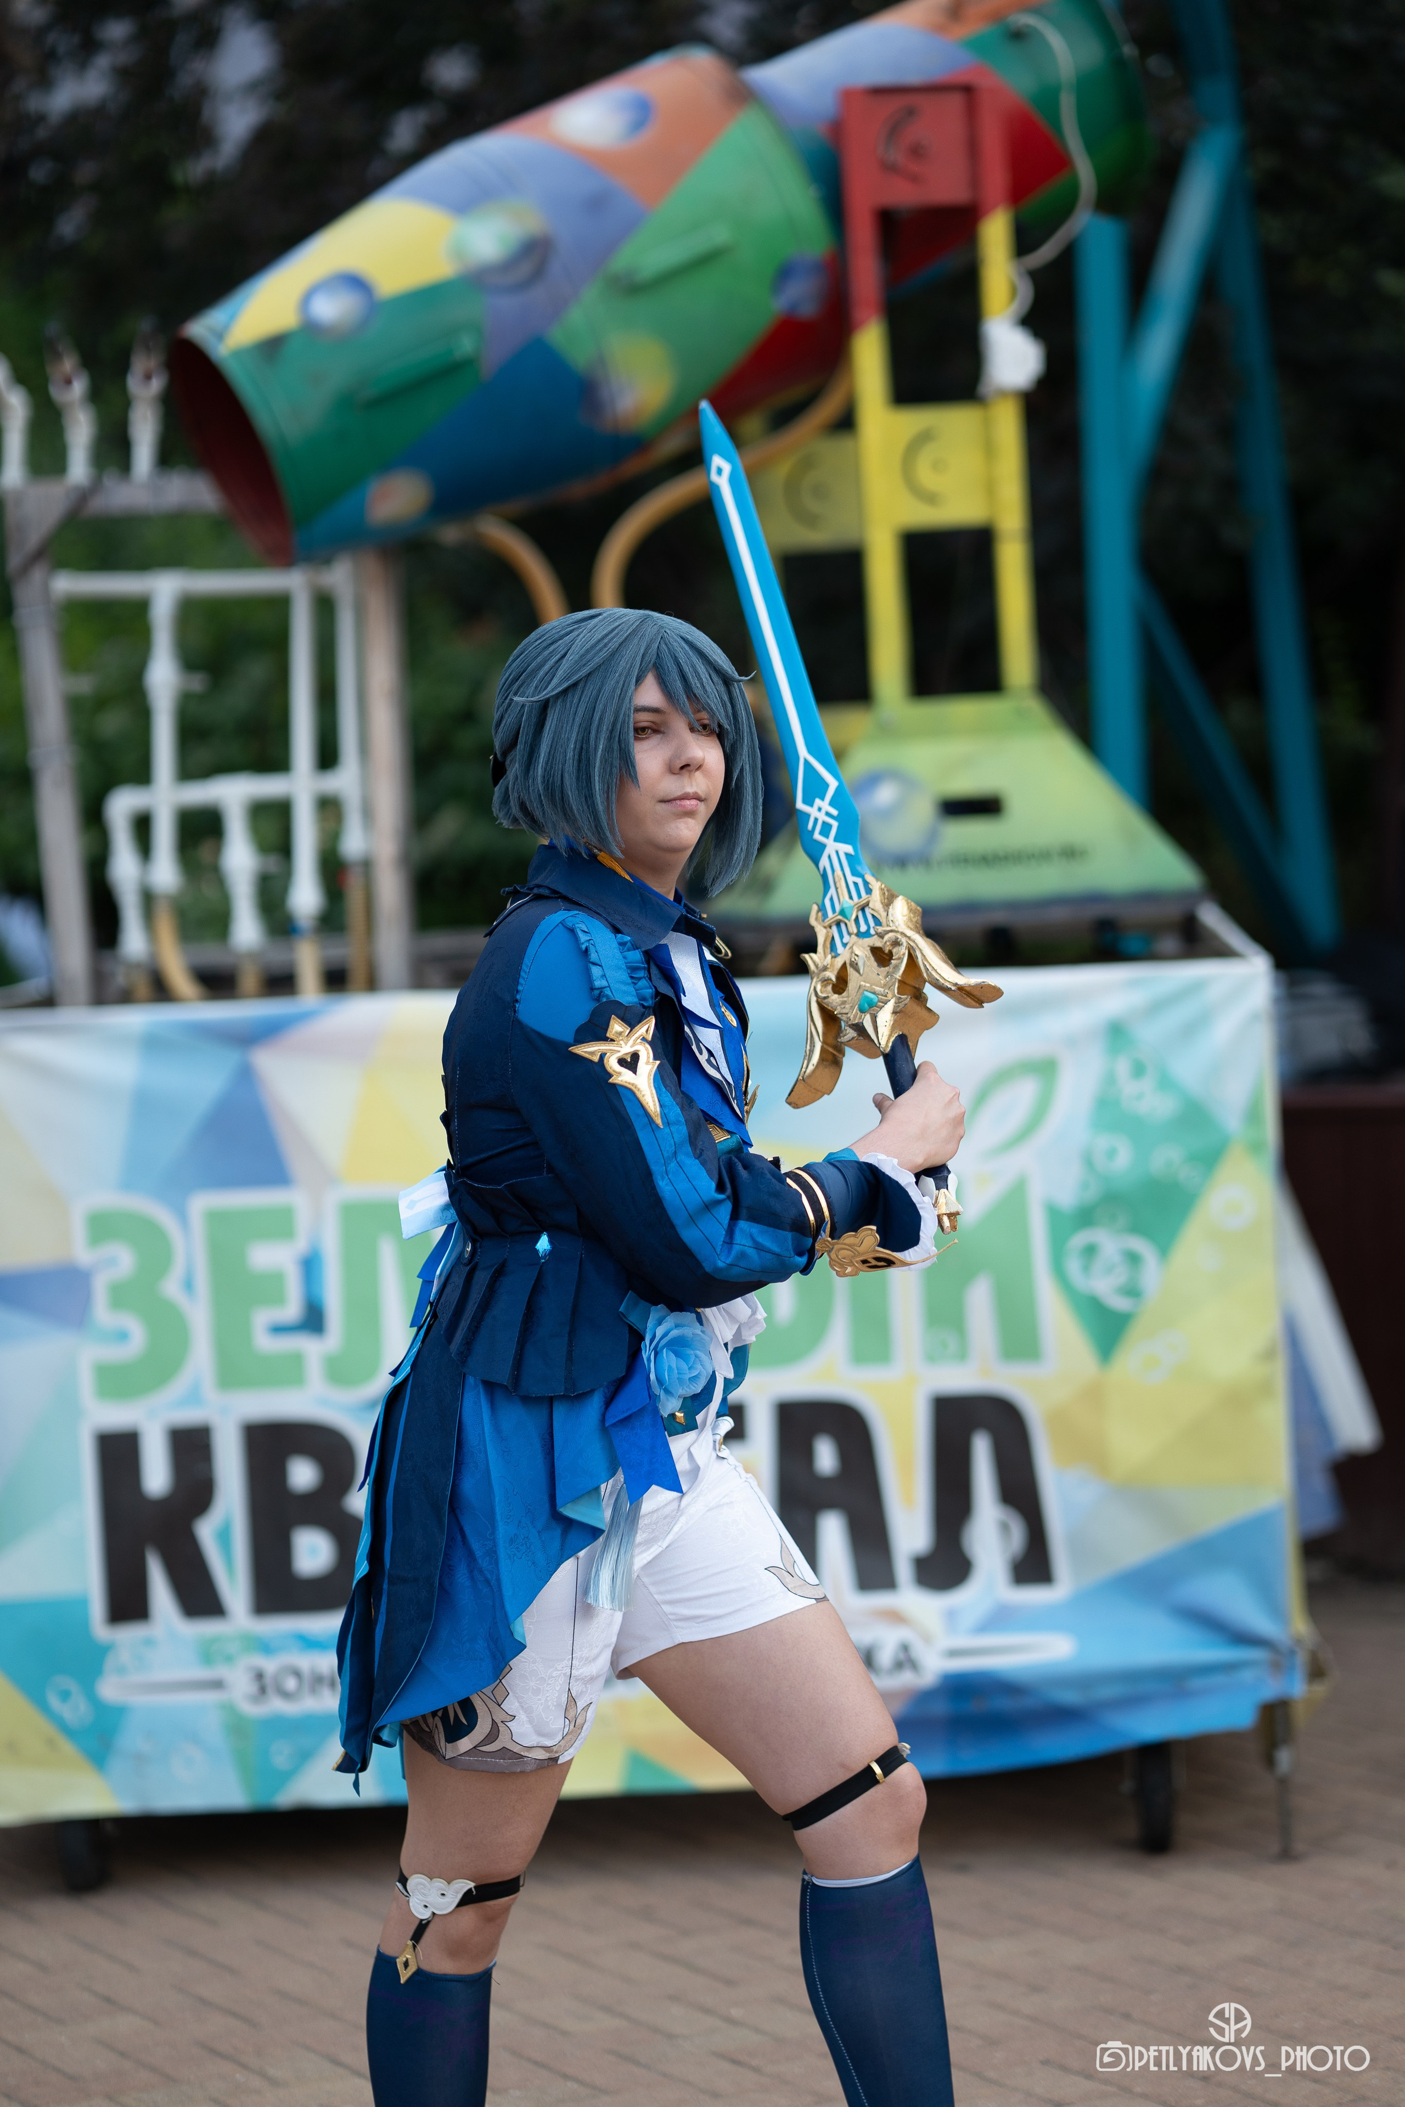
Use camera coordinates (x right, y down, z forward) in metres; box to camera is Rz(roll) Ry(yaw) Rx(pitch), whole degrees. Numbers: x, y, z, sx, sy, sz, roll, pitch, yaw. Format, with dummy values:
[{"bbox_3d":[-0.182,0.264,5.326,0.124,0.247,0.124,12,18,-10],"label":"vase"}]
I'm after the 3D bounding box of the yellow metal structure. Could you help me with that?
[{"bbox_3d":[0.269,-0.895,7.620,0.254,0.757,0.530,-5,5,-19],"label":"yellow metal structure"}]

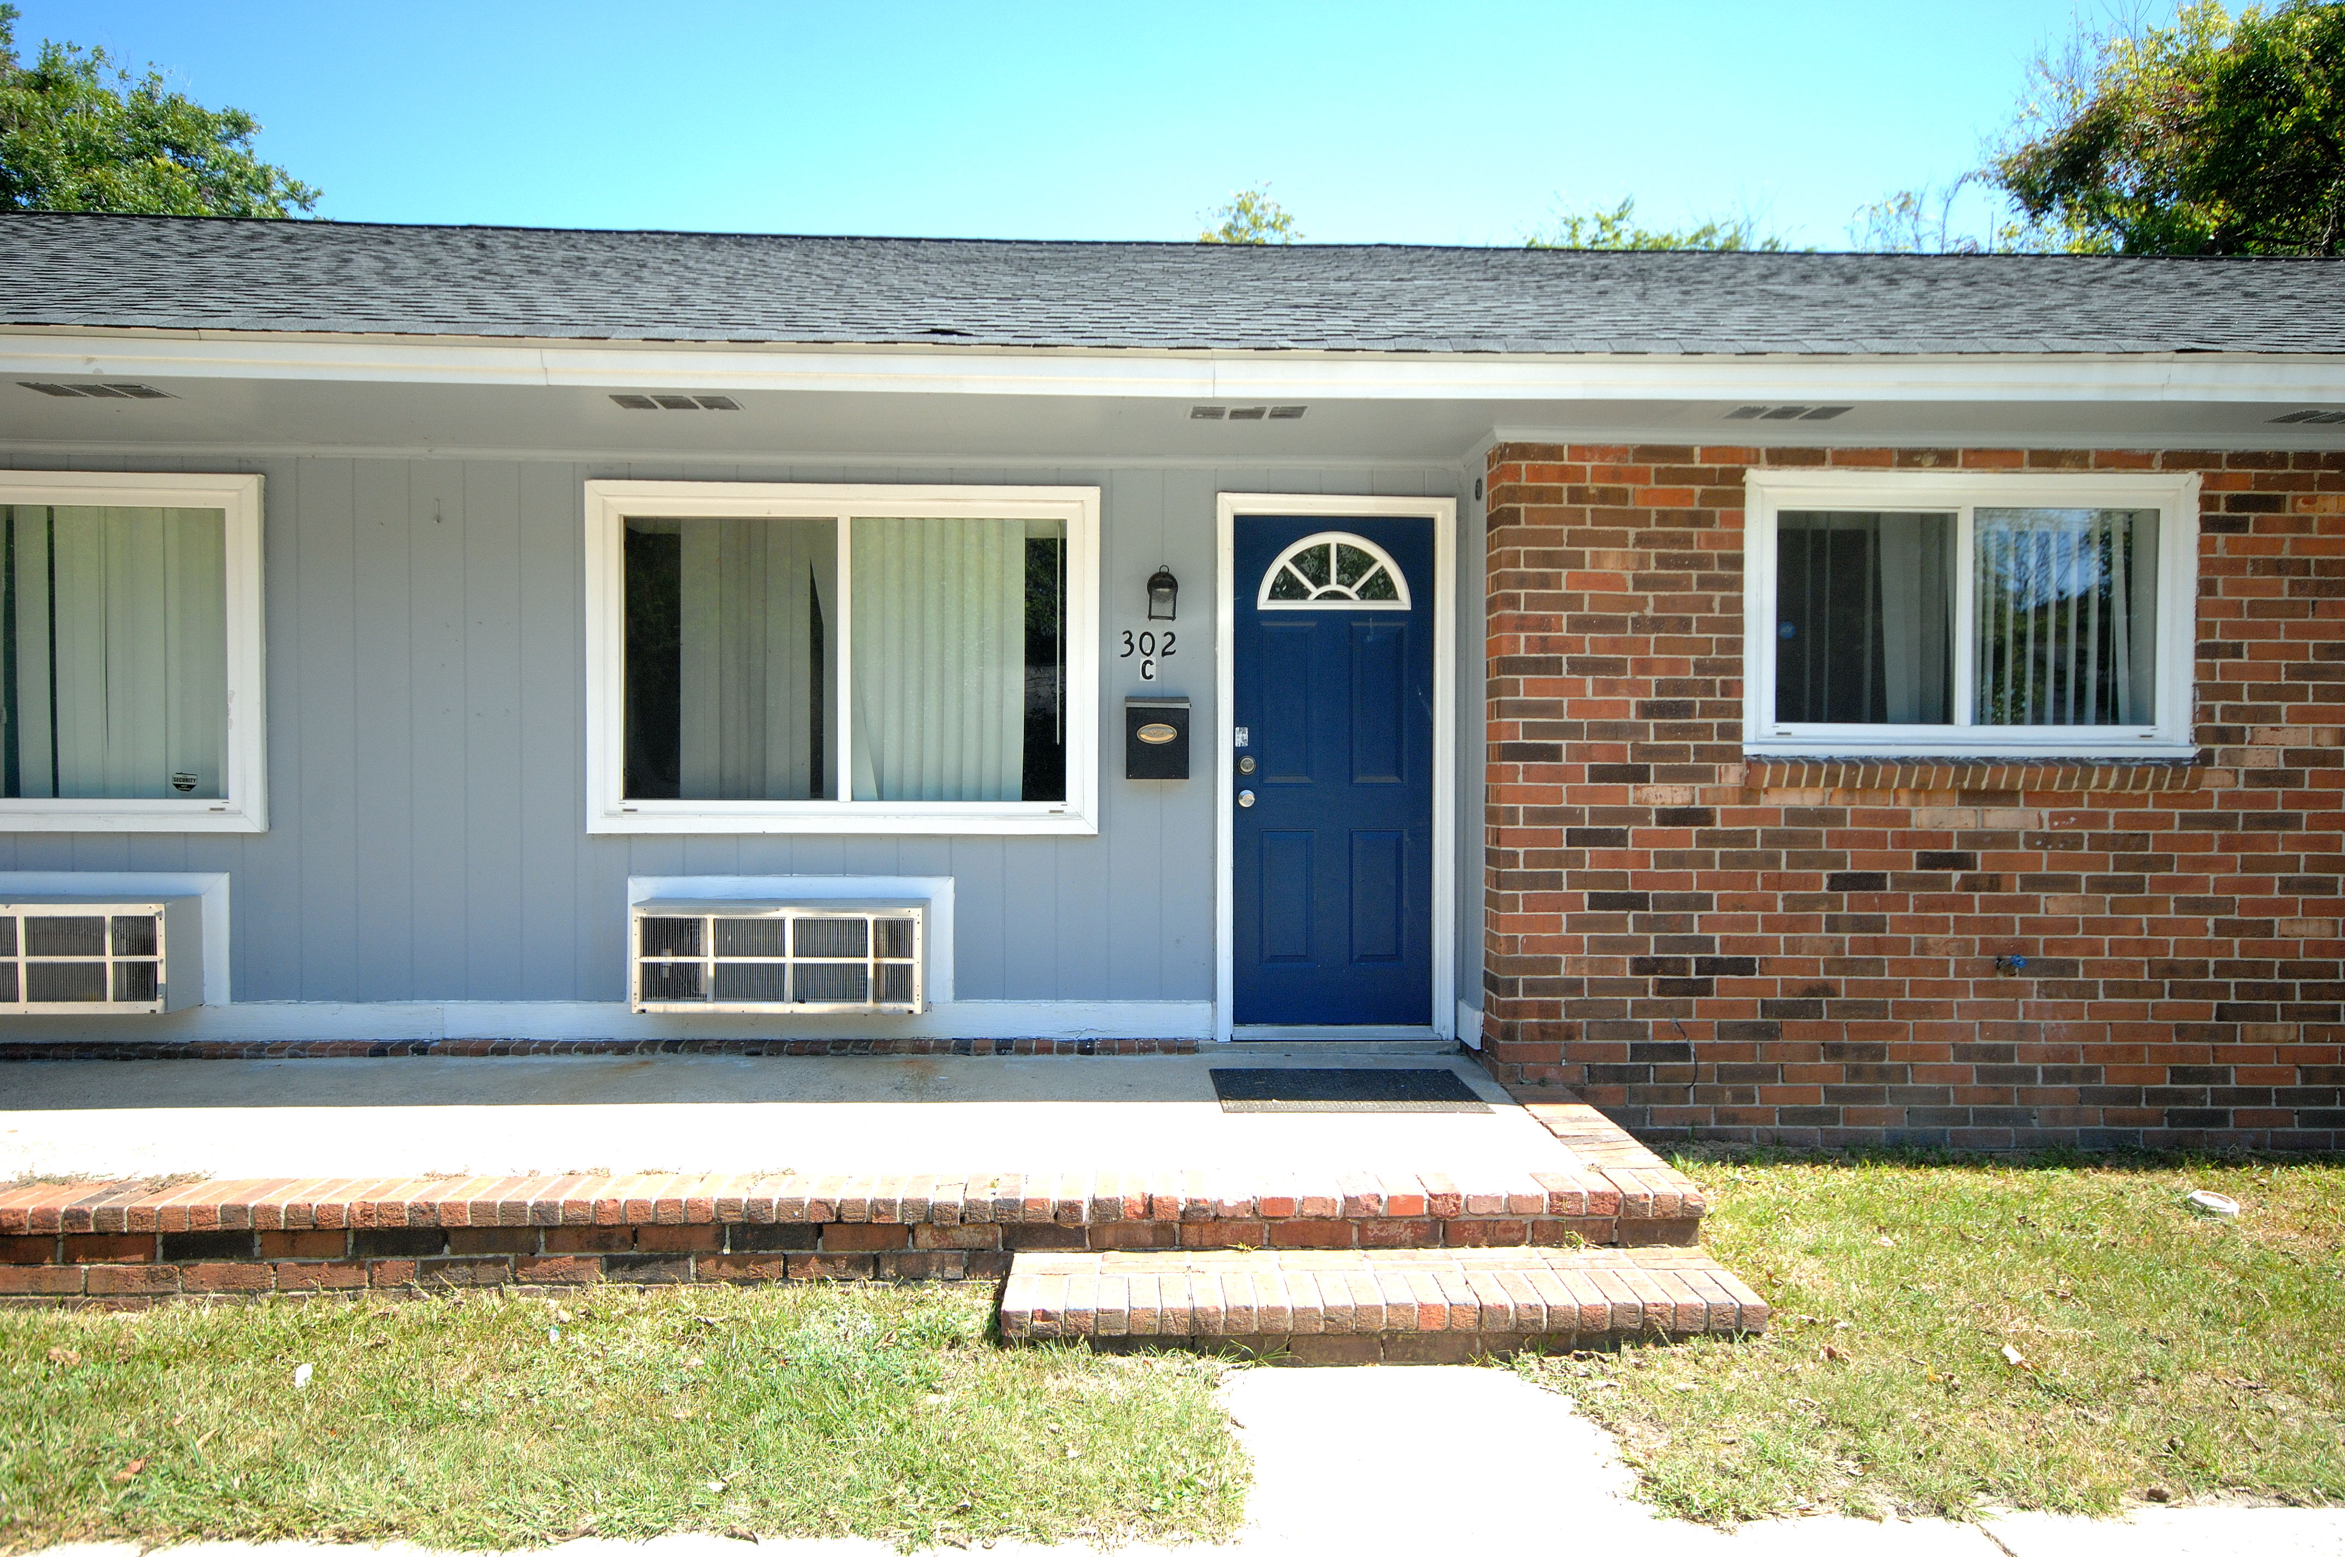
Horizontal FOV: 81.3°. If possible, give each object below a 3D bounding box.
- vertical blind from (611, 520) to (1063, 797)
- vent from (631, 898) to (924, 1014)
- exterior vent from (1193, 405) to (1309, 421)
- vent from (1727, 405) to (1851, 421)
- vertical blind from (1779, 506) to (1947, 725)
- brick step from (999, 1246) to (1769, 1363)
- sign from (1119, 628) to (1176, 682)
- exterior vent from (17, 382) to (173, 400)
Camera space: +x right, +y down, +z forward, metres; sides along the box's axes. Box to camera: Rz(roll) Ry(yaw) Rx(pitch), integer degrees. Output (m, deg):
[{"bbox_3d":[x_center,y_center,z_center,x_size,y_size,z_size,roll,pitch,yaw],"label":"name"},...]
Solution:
[{"bbox_3d":[-1.276,-0.461,5.343,1.772,1.168,0.101,0,1,-2],"label":"vertical blind"},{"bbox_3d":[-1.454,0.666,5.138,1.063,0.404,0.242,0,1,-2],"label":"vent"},{"bbox_3d":[0.262,-1.240,4.621,0.383,0.020,0.207,0,1,-2],"label":"exterior vent"},{"bbox_3d":[2.066,-1.237,4.611,0.383,0.020,0.207,0,1,-2],"label":"vent"},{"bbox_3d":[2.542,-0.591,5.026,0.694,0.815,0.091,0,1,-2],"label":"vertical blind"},{"bbox_3d":[0.512,1.345,3.473,1.853,0.150,0.388,0,1,-2],"label":"brick step"},{"bbox_3d":[-0.094,-0.475,5.279,0.226,0.208,0.018,0,1,-2],"label":"sign"},{"bbox_3d":[-3.428,-1.244,4.385,0.383,0.020,0.207,0,1,-2],"label":"exterior vent"}]

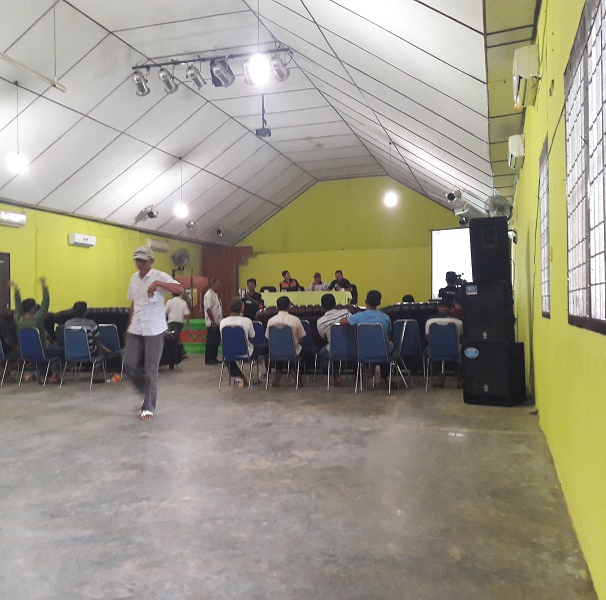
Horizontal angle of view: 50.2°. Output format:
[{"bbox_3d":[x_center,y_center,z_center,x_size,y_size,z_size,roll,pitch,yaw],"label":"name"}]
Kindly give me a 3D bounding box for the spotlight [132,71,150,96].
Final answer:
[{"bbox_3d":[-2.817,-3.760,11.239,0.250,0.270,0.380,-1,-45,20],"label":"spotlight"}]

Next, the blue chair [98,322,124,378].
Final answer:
[{"bbox_3d":[-2.803,0.772,9.823,0.450,0.860,0.550,-1,-1,17],"label":"blue chair"}]

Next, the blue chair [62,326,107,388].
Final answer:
[{"bbox_3d":[-3.037,0.780,8.984,0.440,0.850,0.520,-1,-1,11],"label":"blue chair"}]

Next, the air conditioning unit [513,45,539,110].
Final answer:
[{"bbox_3d":[1.936,-1.933,5.666,0.190,0.275,0.810,-1,-1,17],"label":"air conditioning unit"}]

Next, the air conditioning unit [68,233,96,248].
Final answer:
[{"bbox_3d":[-5.133,-1.377,15.064,0.200,0.275,0.810,-1,-1,17],"label":"air conditioning unit"}]

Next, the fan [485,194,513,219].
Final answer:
[{"bbox_3d":[3.978,-1.709,13.100,0.550,0.800,0.430,-1,-1,35],"label":"fan"}]

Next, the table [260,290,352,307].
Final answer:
[{"bbox_3d":[0.080,0.142,17.324,2.346,0.715,0.588,-1,-1,17],"label":"table"}]

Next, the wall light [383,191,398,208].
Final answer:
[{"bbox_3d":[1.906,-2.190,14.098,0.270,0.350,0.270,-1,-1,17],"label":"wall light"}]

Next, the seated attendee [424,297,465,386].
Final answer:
[{"bbox_3d":[1.867,0.559,8.516,0.500,1.170,0.780,-1,-1,17],"label":"seated attendee"}]

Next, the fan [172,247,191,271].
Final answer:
[{"bbox_3d":[-3.634,-1.194,19.323,0.530,0.640,0.380,0,-1,-30],"label":"fan"}]

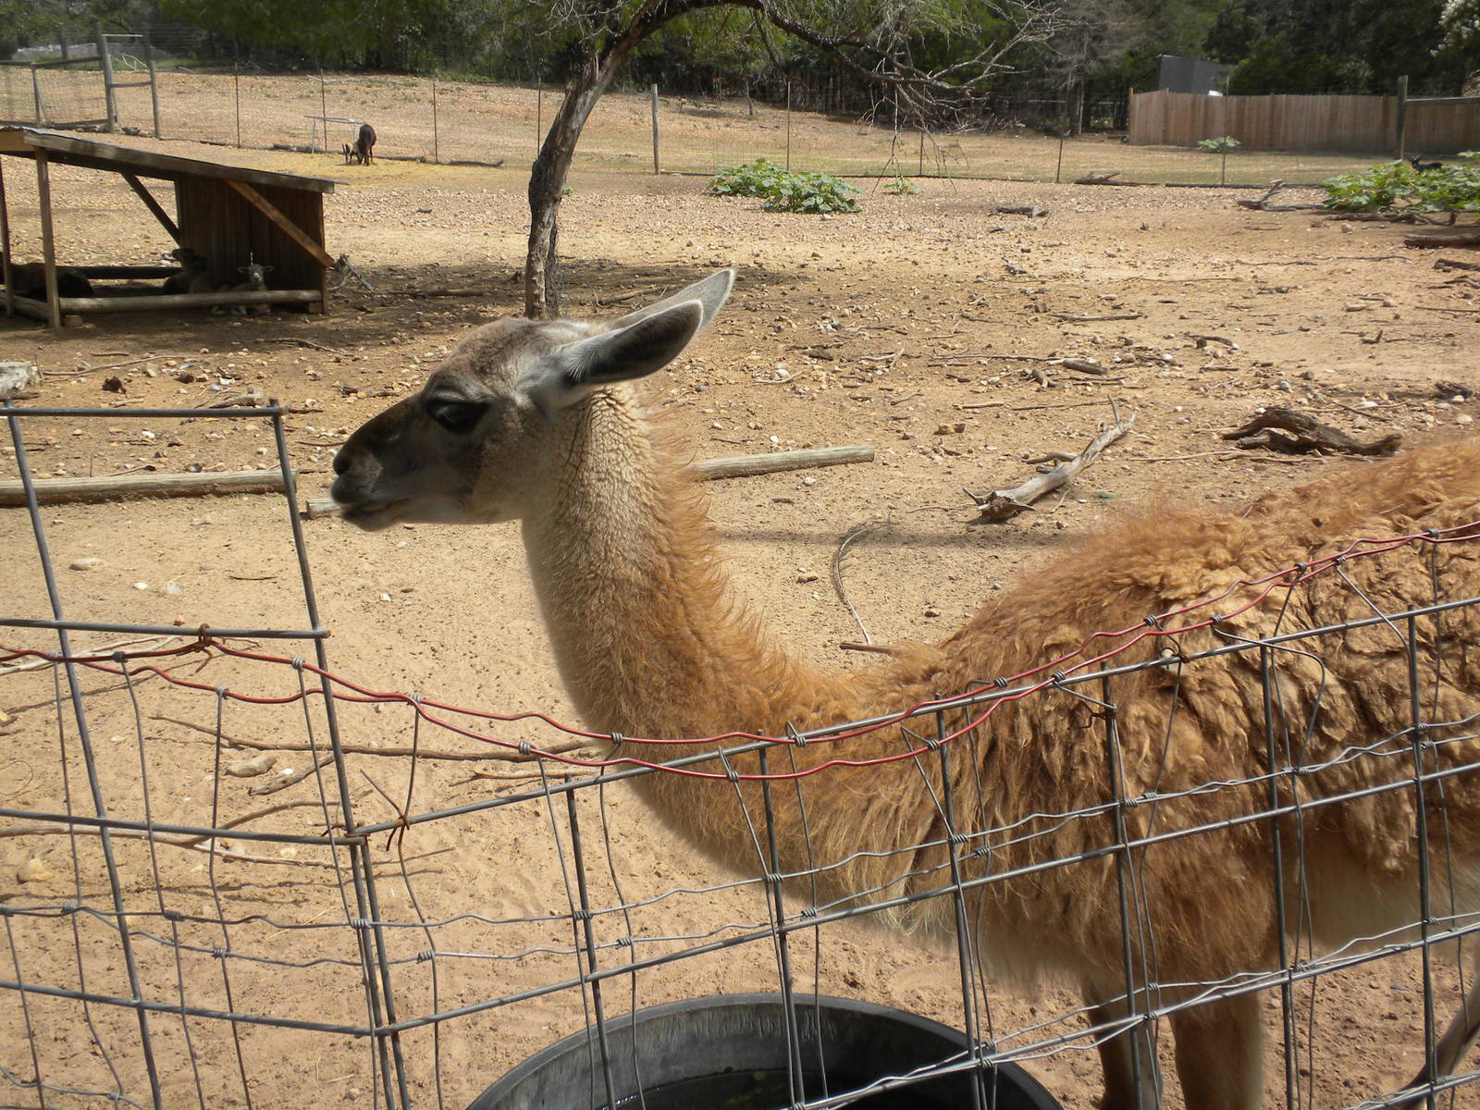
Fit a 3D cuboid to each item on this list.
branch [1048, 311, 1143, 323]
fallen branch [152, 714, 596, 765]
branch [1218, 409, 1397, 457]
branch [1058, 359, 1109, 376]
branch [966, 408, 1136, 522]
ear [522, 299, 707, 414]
[{"bbox_3d":[2.457,-1.639,10.808,0.660,0.050,0.140,2,16,8],"label":"branch"},{"bbox_3d":[-0.884,0.435,3.797,1.100,0.070,0.130,1,16,7],"label":"fallen branch"},{"bbox_3d":[2.470,-0.535,6.831,0.780,0.150,0.260,3,17,12],"label":"branch"},{"bbox_3d":[1.916,-1.047,8.781,0.300,0.060,0.080,15,22,42],"label":"branch"},{"bbox_3d":[1.314,-0.426,6.457,0.360,0.180,1.550,9,19,31],"label":"branch"},{"bbox_3d":[-0.128,-0.205,1.620,0.210,0.068,0.065,-27,10,13],"label":"ear"}]

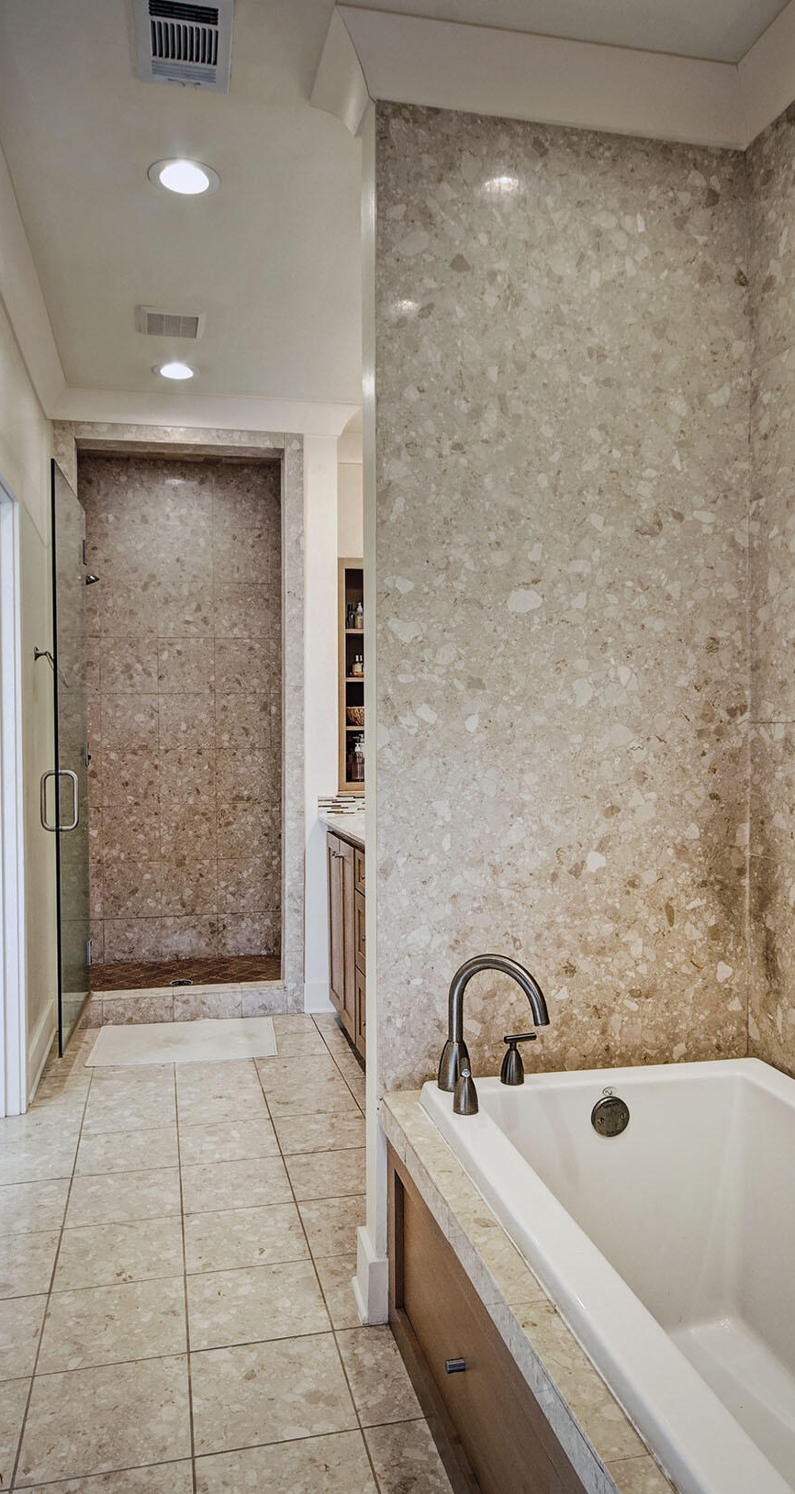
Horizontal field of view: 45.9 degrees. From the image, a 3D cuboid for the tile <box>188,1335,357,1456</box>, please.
[{"bbox_3d":[-0.255,1.296,1.889,0.306,0.011,0.298,0,1,-14],"label":"tile"}]

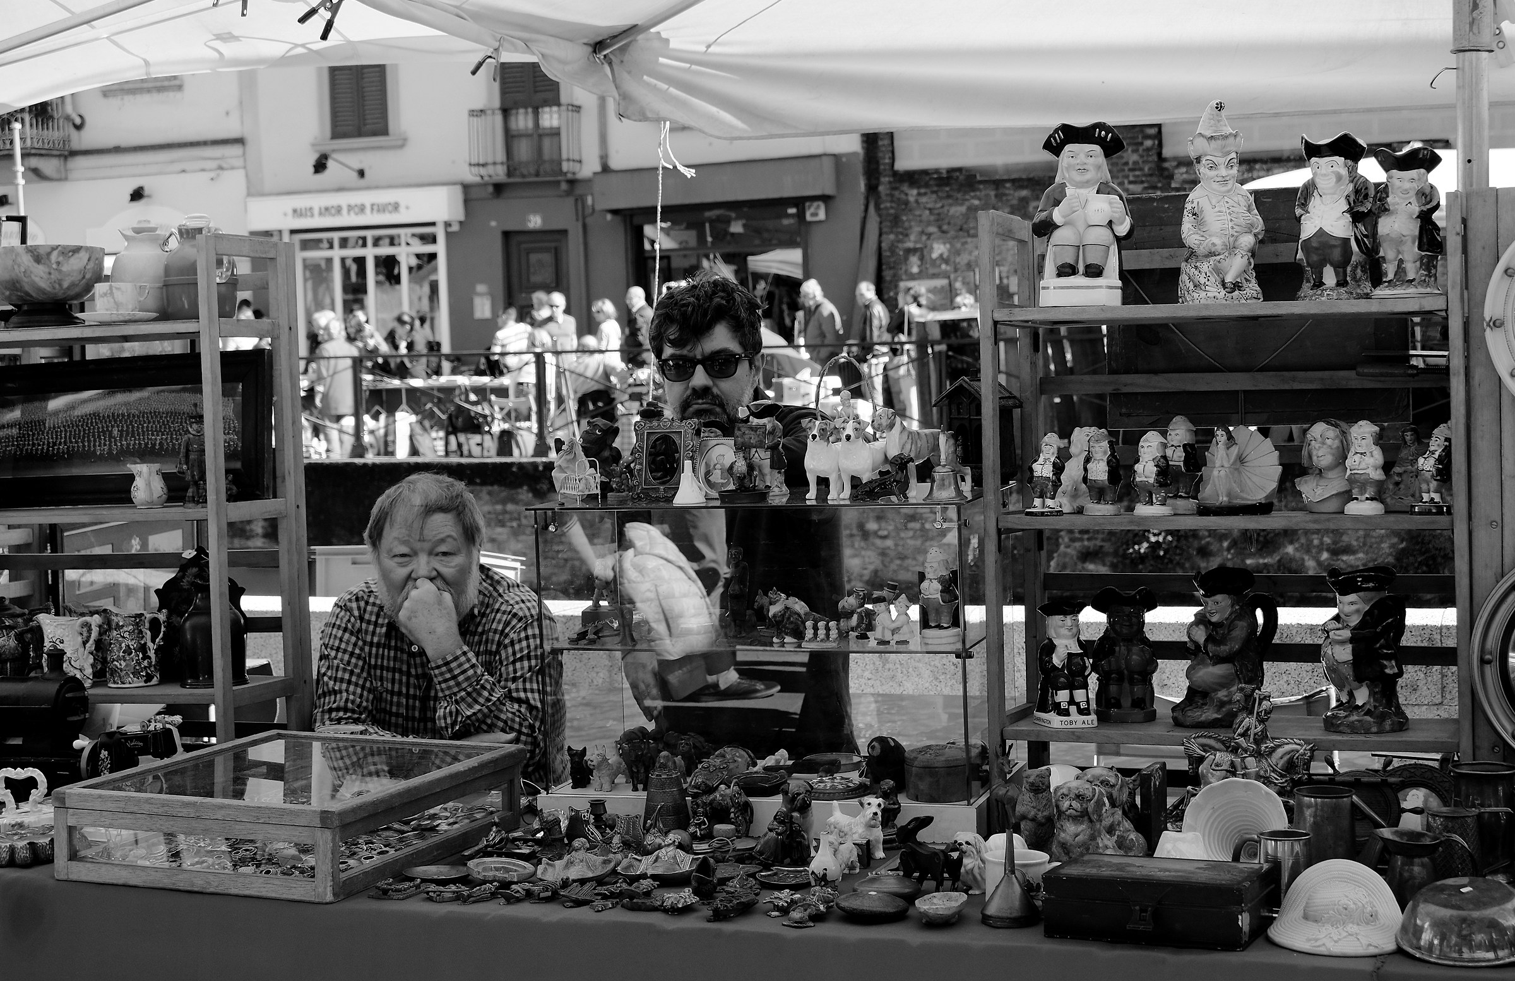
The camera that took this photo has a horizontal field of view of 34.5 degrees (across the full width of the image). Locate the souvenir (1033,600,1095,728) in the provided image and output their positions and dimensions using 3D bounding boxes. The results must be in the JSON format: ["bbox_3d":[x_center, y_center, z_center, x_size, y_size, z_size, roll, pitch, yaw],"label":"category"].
[{"bbox_3d":[0.452,0.254,3.591,0.083,0.187,0.100,-2,3,-8],"label":"souvenir"}]

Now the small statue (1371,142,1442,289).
[{"bbox_3d":[0.909,-0.379,3.410,0.098,0.211,0.106,0,4,23],"label":"small statue"}]

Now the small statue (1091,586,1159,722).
[{"bbox_3d":[0.560,0.250,3.718,0.104,0.206,0.095,-1,3,11],"label":"small statue"}]

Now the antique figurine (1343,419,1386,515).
[{"bbox_3d":[0.885,-0.035,3.559,0.057,0.137,0.060,0,2,27],"label":"antique figurine"}]

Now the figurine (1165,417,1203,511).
[{"bbox_3d":[0.654,-0.040,3.747,0.059,0.145,0.062,0,2,27],"label":"figurine"}]

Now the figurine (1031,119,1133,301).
[{"bbox_3d":[0.474,-0.403,3.564,0.145,0.268,0.145,-2,3,2],"label":"figurine"}]

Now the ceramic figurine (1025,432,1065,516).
[{"bbox_3d":[0.418,-0.024,3.551,0.055,0.121,0.058,-1,3,5],"label":"ceramic figurine"}]

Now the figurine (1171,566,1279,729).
[{"bbox_3d":[0.700,0.236,3.656,0.148,0.241,0.112,-3,3,-28],"label":"figurine"}]

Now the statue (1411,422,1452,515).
[{"bbox_3d":[0.963,-0.030,3.481,0.057,0.129,0.057,-4,4,-33],"label":"statue"}]

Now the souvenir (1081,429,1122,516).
[{"bbox_3d":[0.519,-0.028,3.682,0.055,0.130,0.055,-1,2,19],"label":"souvenir"}]

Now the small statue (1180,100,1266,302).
[{"bbox_3d":[0.684,-0.424,3.592,0.127,0.297,0.130,-1,3,7],"label":"small statue"}]

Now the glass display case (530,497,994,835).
[{"bbox_3d":[0.043,0.265,3.869,0.700,0.505,0.390,-1,3,17],"label":"glass display case"}]

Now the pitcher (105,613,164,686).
[{"bbox_3d":[-1.139,0.282,4.433,0.122,0.129,0.097,-1,2,10],"label":"pitcher"}]

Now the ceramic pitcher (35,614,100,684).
[{"bbox_3d":[-1.180,0.273,4.173,0.106,0.124,0.074,-1,3,8],"label":"ceramic pitcher"}]

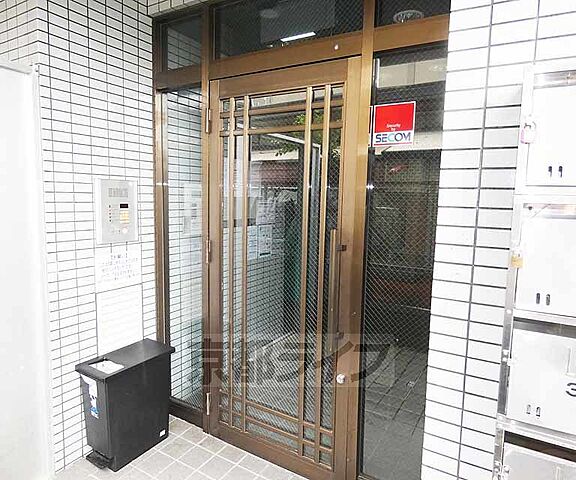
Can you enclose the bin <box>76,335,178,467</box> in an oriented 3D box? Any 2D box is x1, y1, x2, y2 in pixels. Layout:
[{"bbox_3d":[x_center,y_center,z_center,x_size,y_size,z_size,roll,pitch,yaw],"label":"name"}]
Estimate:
[{"bbox_3d":[-0.922,0.952,2.030,0.275,0.565,0.437,5,8,32],"label":"bin"}]

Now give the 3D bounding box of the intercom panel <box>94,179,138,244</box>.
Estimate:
[{"bbox_3d":[-0.987,-0.163,2.020,0.030,0.364,0.248,6,8,33],"label":"intercom panel"}]

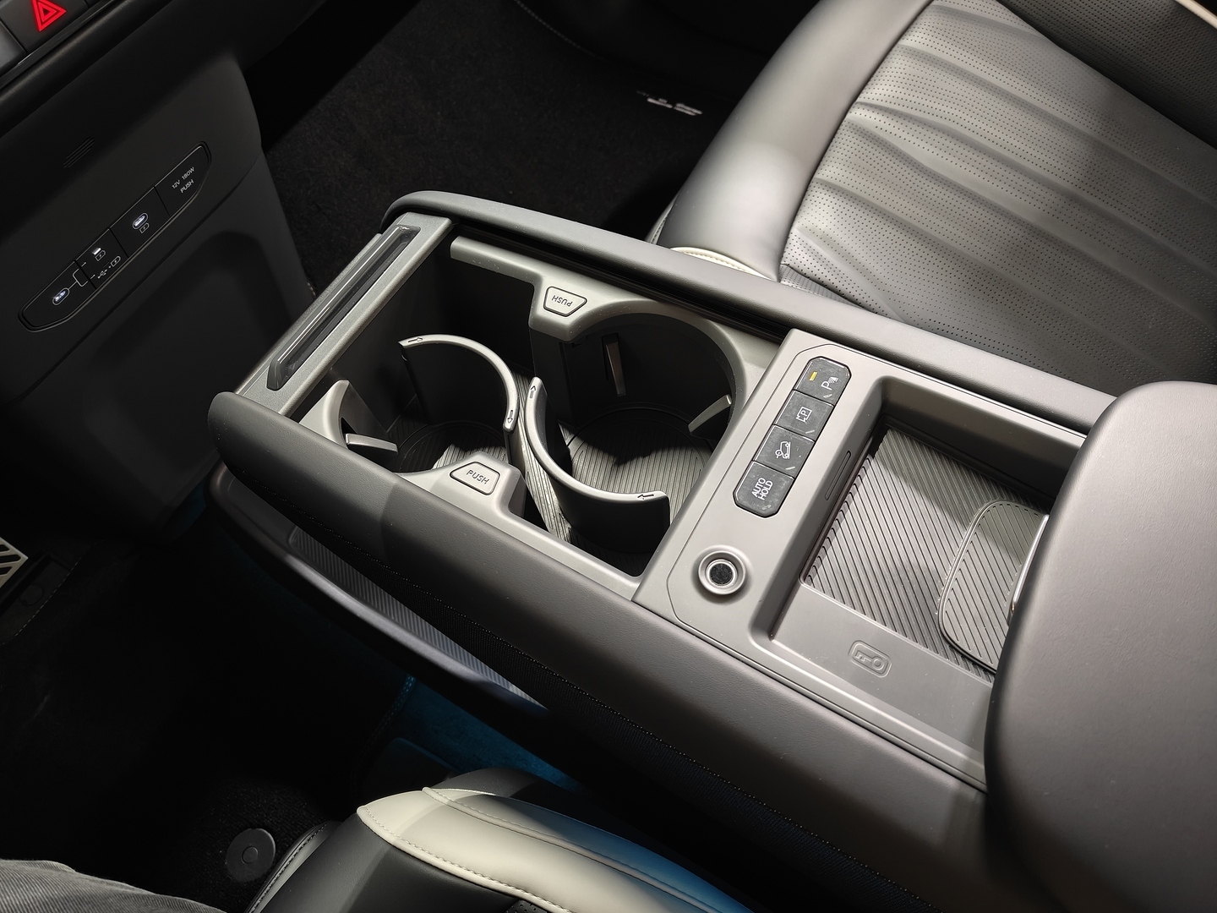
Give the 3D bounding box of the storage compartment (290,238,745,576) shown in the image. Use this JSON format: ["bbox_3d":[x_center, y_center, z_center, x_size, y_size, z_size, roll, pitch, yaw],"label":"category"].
[{"bbox_3d":[-0.034,-0.010,0.443,0.195,0.098,0.143,25,66,19],"label":"storage compartment"}]

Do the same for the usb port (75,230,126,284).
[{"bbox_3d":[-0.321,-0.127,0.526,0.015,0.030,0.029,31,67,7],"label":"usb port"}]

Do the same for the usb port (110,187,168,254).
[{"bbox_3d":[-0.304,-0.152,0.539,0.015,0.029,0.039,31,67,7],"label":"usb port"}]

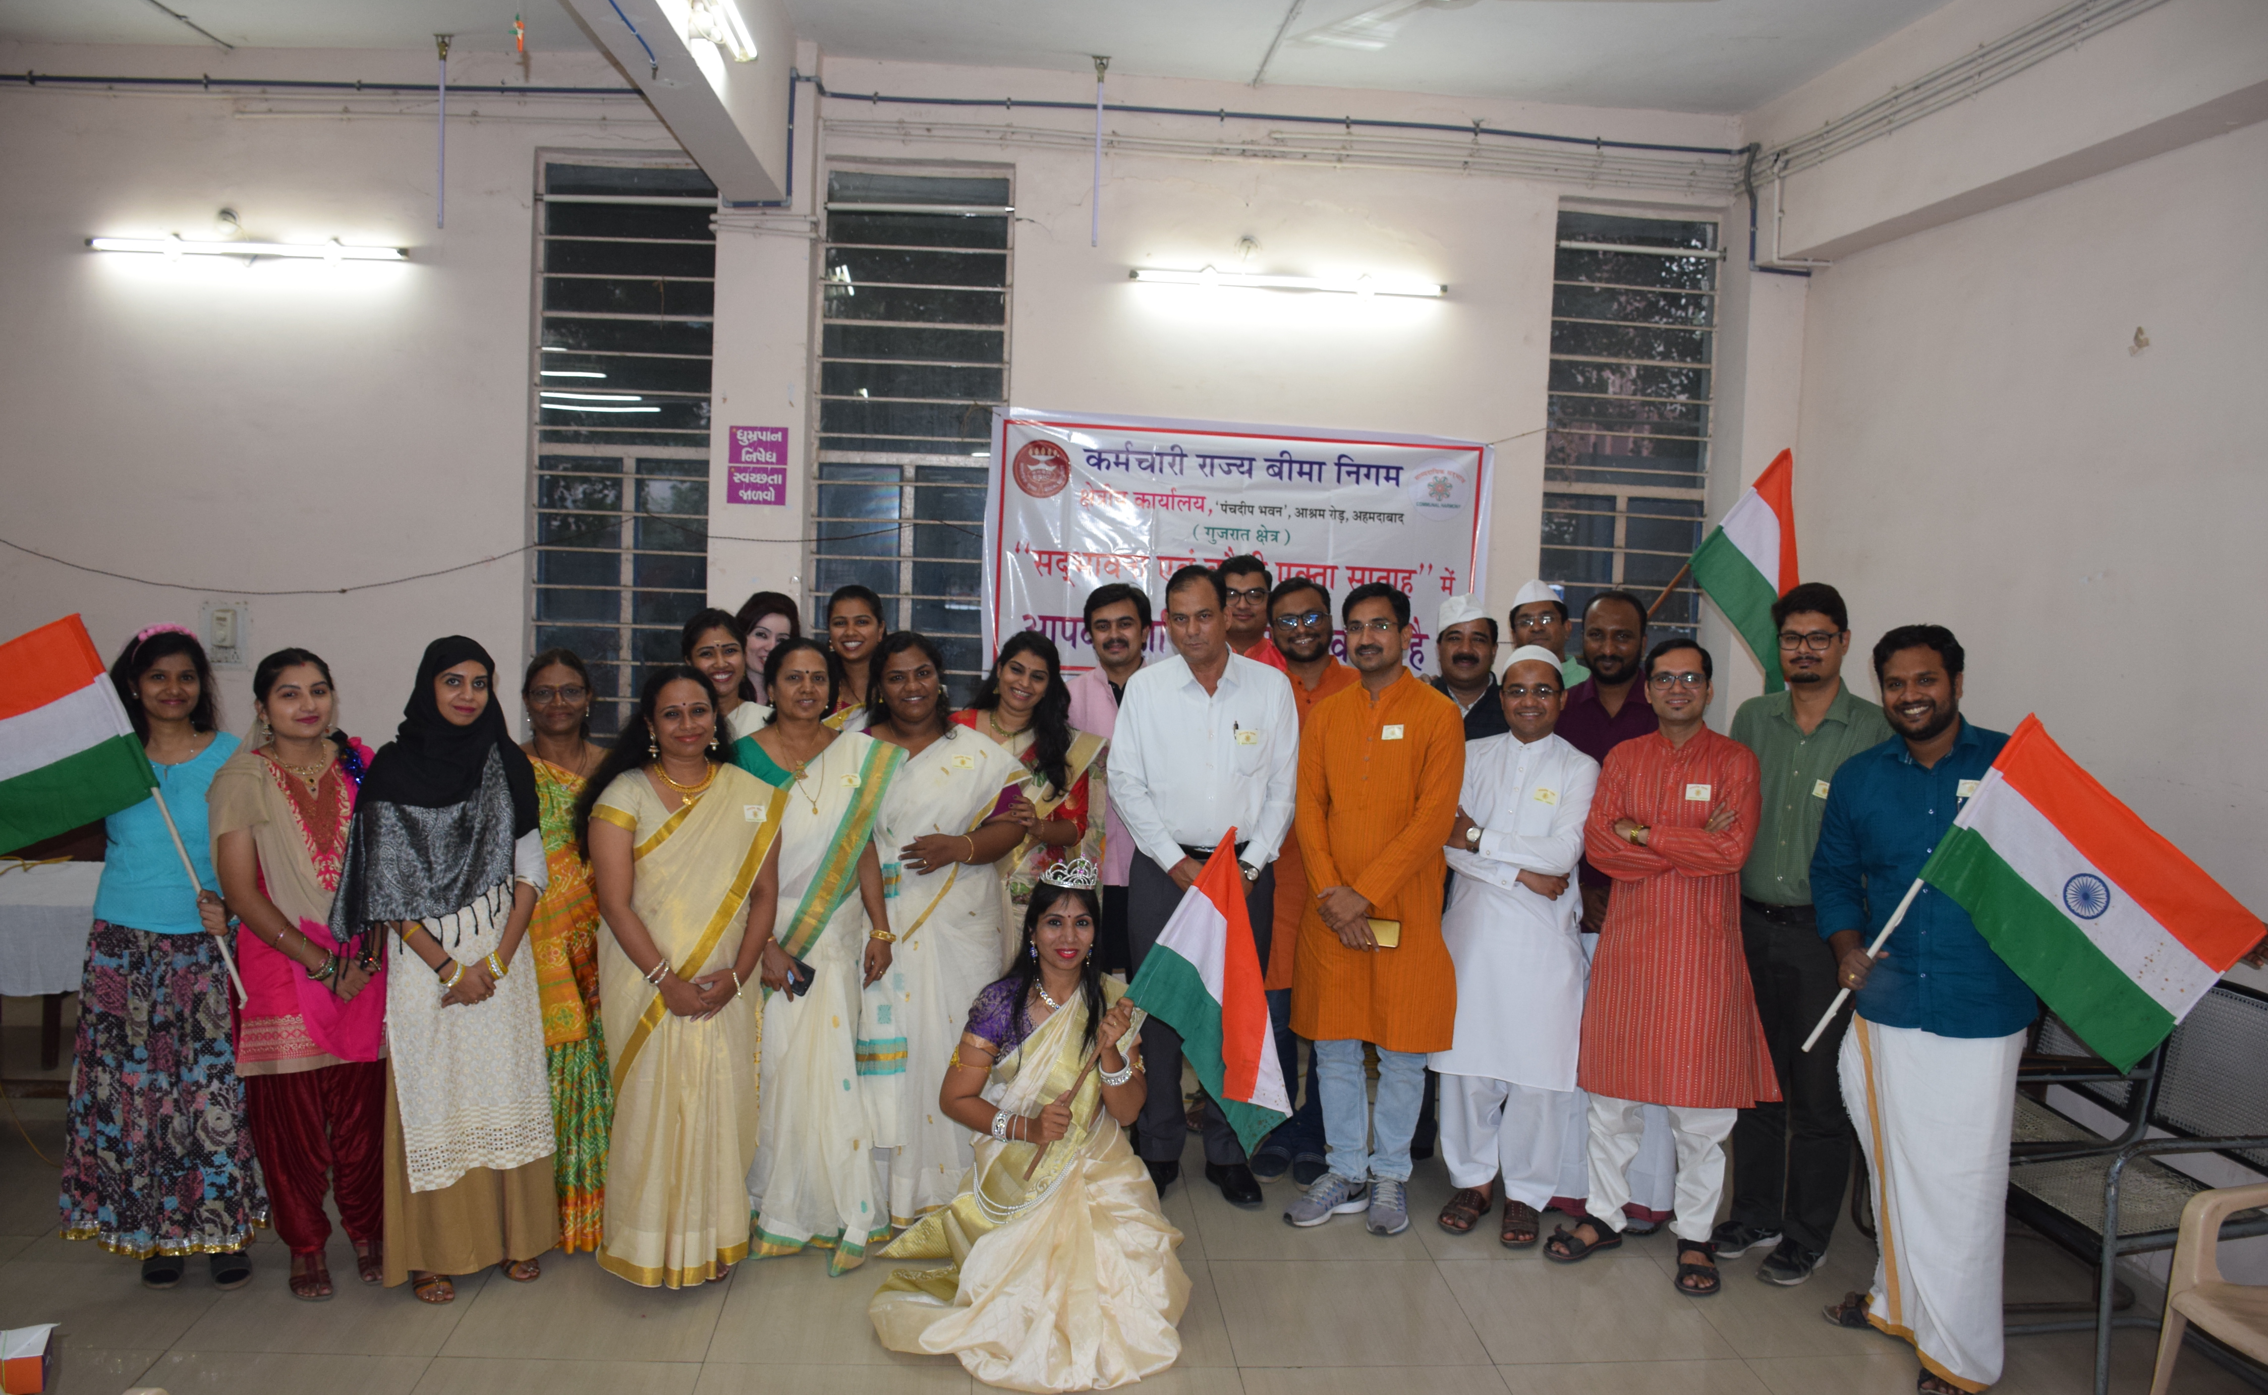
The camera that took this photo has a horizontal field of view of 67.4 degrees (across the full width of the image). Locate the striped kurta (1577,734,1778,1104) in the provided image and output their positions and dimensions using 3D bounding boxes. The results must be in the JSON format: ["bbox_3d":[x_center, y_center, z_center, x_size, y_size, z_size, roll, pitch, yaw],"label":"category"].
[{"bbox_3d":[1.436,0.580,4.499,0.500,1.030,0.340,3,5,13],"label":"striped kurta"}]

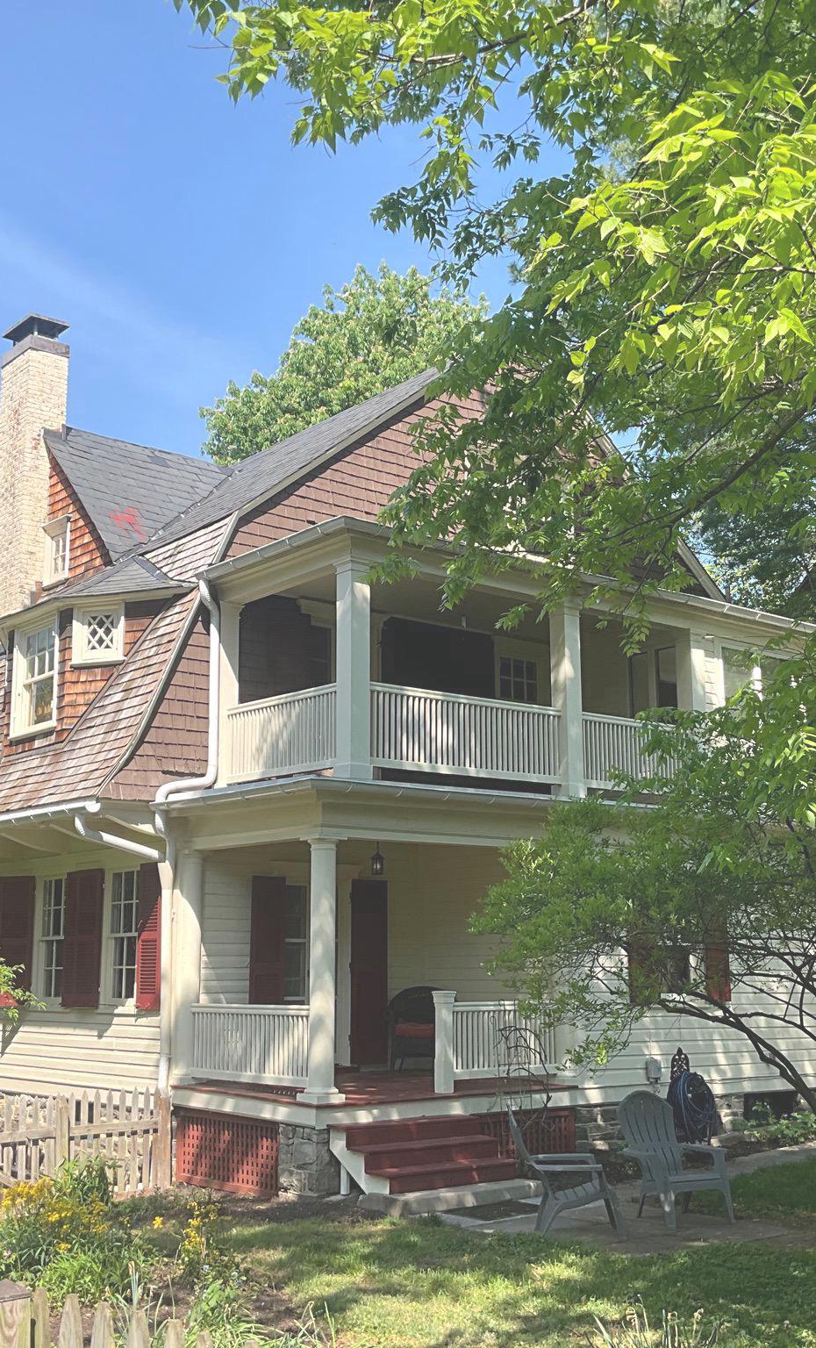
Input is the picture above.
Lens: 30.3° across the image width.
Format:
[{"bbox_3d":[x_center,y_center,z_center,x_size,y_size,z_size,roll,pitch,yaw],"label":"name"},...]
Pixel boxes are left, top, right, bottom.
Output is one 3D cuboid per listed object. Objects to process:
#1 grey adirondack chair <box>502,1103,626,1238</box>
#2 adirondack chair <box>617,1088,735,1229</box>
[{"bbox_3d":[1.146,3.618,11.024,0.850,0.935,0.740,0,-11,1],"label":"grey adirondack chair"},{"bbox_3d":[2.061,3.756,11.740,0.740,0.935,0.850,4,-12,-22],"label":"adirondack chair"}]

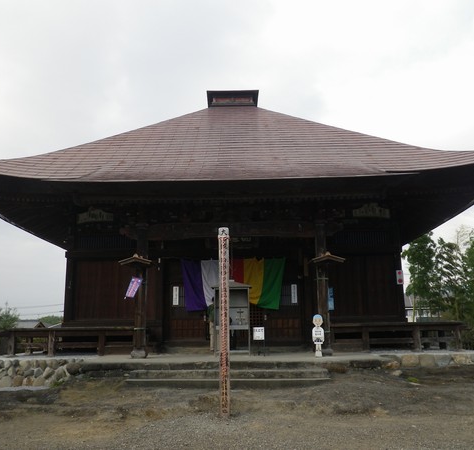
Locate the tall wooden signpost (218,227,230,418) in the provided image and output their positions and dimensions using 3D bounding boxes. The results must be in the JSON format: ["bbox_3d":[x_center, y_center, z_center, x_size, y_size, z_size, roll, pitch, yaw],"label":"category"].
[{"bbox_3d":[-0.198,1.472,7.598,0.160,2.880,0.160,-1,-10,1],"label":"tall wooden signpost"}]

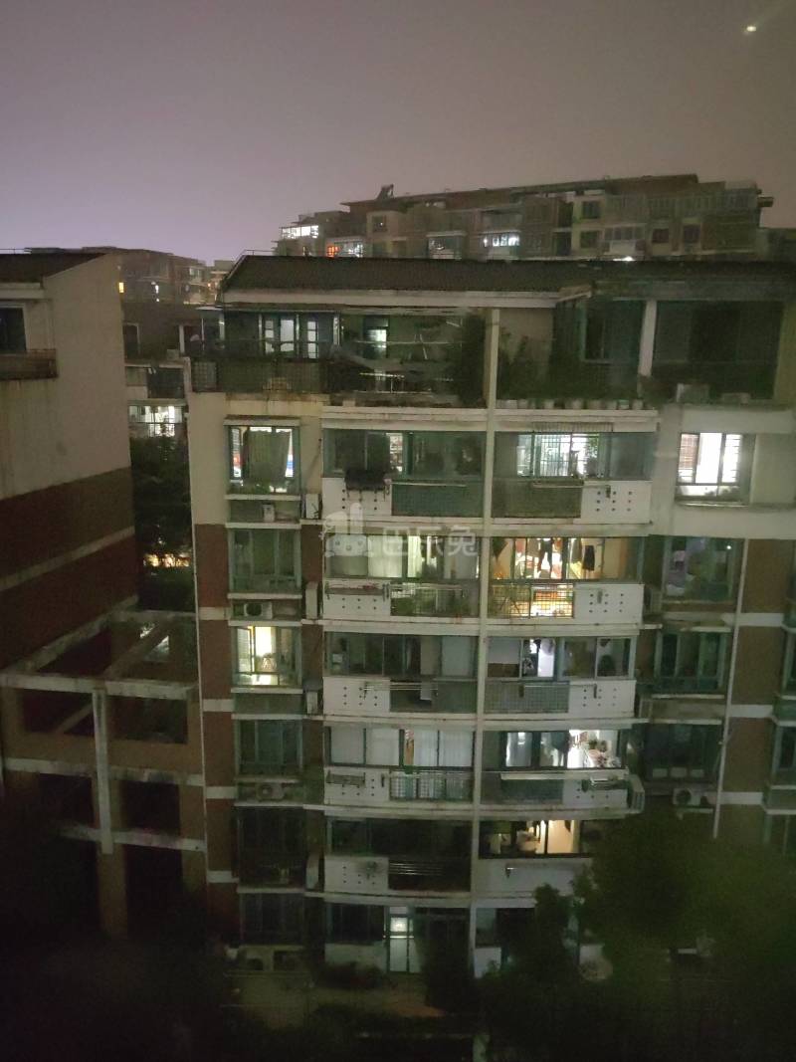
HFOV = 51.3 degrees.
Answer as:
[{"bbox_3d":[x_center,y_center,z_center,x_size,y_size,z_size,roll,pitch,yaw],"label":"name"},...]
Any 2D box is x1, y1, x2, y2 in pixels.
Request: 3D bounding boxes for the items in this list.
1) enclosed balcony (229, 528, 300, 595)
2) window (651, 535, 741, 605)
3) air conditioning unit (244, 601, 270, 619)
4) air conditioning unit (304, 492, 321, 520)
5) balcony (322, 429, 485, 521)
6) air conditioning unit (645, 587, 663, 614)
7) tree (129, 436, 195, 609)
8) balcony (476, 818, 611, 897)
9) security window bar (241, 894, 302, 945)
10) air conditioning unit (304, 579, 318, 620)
[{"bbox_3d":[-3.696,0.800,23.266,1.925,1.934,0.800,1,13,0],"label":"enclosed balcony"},{"bbox_3d":[8.363,1.048,23.283,2.225,1.937,0.800,1,13,0],"label":"window"},{"bbox_3d":[-3.955,2.271,23.486,0.790,0.530,0.320,1,12,-1],"label":"air conditioning unit"},{"bbox_3d":[-2.373,-0.703,23.211,0.352,0.637,0.820,1,12,-1],"label":"air conditioning unit"},{"bbox_3d":[0.184,-1.686,23.378,4.420,2.464,1.500,1,11,2],"label":"balcony"},{"bbox_3d":[7.392,2.007,23.929,0.290,0.560,0.820,1,12,-1],"label":"air conditioning unit"},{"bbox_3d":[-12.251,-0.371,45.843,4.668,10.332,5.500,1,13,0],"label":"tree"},{"bbox_3d":[4.333,9.393,24.830,4.154,2.650,1.300,1,13,0],"label":"balcony"},{"bbox_3d":[-3.895,11.981,25.770,1.910,1.769,0.300,1,13,0],"label":"security window bar"},{"bbox_3d":[-2.405,1.973,23.524,0.334,0.874,0.780,1,13,0],"label":"air conditioning unit"}]

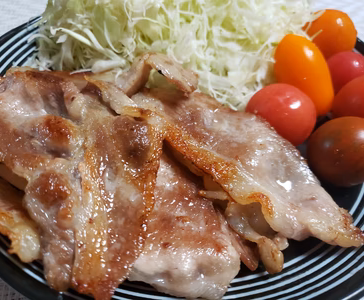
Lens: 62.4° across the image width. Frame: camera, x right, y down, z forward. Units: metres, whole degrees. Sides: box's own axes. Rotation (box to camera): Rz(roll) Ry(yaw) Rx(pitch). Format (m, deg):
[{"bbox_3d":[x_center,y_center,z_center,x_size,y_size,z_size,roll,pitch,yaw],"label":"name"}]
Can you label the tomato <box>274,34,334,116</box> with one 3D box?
[{"bbox_3d":[0.062,-0.037,0.156,0.027,0.044,0.027,-21,4,25],"label":"tomato"}]

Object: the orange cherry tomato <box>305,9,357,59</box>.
[{"bbox_3d":[0.087,-0.067,0.177,0.029,0.029,0.029,23,52,17],"label":"orange cherry tomato"}]

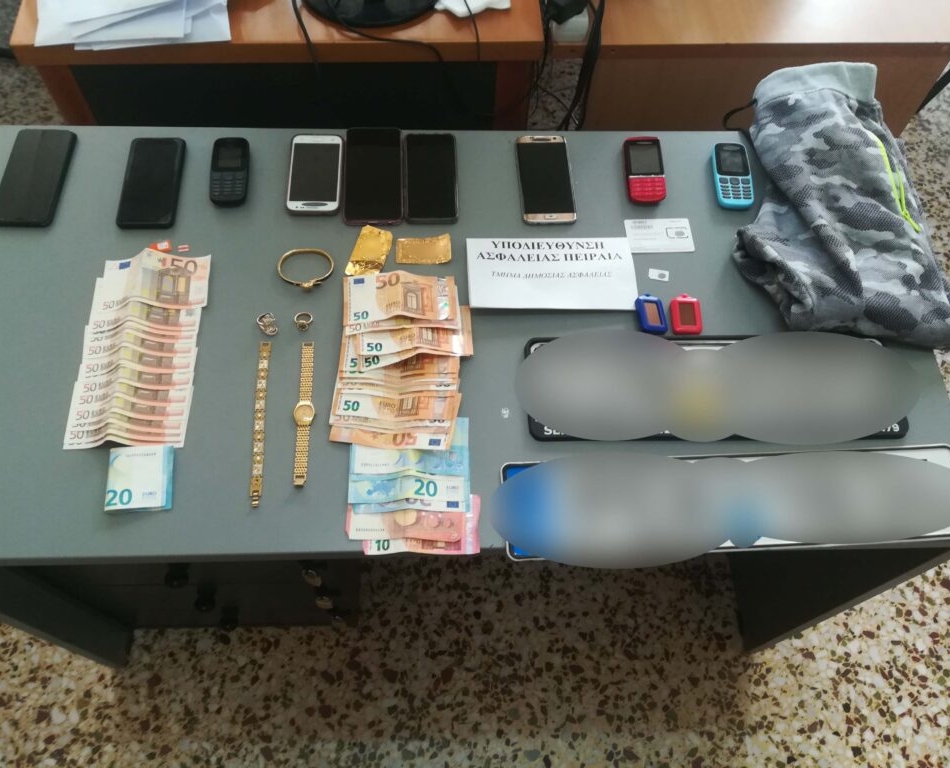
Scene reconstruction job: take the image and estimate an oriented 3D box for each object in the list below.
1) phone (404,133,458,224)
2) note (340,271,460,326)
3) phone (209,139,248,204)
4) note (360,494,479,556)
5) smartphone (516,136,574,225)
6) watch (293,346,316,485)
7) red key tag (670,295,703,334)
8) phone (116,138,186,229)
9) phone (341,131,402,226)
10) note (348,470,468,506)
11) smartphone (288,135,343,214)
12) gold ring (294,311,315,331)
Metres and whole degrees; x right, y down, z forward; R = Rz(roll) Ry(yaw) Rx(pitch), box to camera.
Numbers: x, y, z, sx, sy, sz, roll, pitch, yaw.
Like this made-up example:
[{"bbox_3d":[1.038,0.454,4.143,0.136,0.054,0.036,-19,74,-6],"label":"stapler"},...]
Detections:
[{"bbox_3d":[-0.059,-0.283,1.054,0.070,0.009,0.150,-1,64,-2],"label":"phone"},{"bbox_3d":[-0.091,-0.105,0.943,0.138,0.014,0.076,-1,59,-2],"label":"note"},{"bbox_3d":[-0.330,-0.286,1.035,0.049,0.014,0.116,-3,63,-3],"label":"phone"},{"bbox_3d":[-0.056,0.149,0.828,0.123,0.008,0.066,-1,63,-2],"label":"note"},{"bbox_3d":[0.096,-0.279,1.046,0.073,0.008,0.151,-2,63,-2],"label":"smartphone"},{"bbox_3d":[-0.196,0.032,0.884,0.024,0.008,0.182,-2,63,-2],"label":"watch"},{"bbox_3d":[0.261,-0.086,0.951,0.037,0.010,0.056,5,63,1],"label":"red key tag"},{"bbox_3d":[-0.430,-0.268,1.026,0.073,0.010,0.152,-2,63,-2],"label":"phone"},{"bbox_3d":[-0.137,-0.283,1.041,0.078,0.010,0.166,-2,63,-3],"label":"phone"},{"bbox_3d":[-0.072,0.095,0.844,0.132,0.012,0.072,0,63,-2],"label":"note"},{"bbox_3d":[-0.217,-0.287,1.053,0.069,0.009,0.134,-1,64,-2],"label":"smartphone"},{"bbox_3d":[-0.212,-0.078,0.948,0.021,0.011,0.024,-1,64,-2],"label":"gold ring"}]

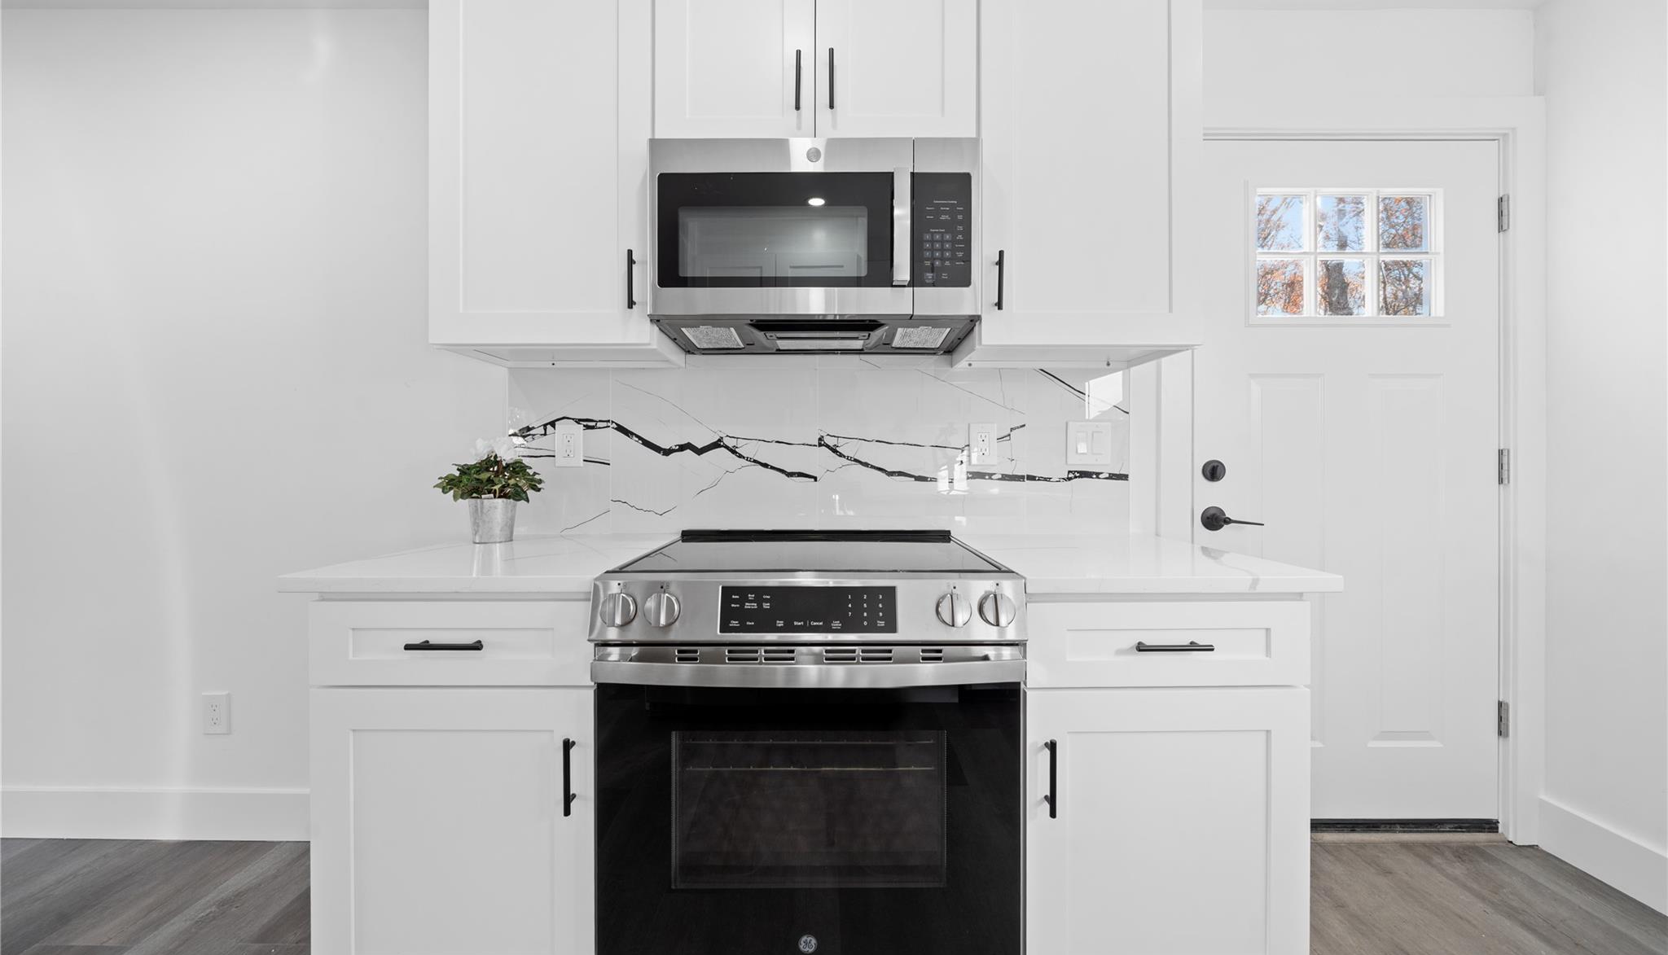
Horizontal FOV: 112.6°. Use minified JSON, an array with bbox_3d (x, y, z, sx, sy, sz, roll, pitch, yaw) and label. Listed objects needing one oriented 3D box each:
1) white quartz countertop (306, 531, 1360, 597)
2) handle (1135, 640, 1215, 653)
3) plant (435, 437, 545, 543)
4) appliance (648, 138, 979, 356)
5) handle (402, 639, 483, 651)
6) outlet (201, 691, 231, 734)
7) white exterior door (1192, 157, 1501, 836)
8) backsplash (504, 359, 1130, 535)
[{"bbox_3d":[-0.043,0.187,1.310,1.878,0.030,0.660,0,1,0],"label":"white quartz countertop"},{"bbox_3d":[0.604,0.302,0.993,0.138,0.013,0.036,0,1,0],"label":"handle"},{"bbox_3d":[-0.922,0.032,1.487,0.295,0.283,0.280,0,1,0],"label":"plant"},{"bbox_3d":[-0.044,-0.568,1.443,0.760,0.415,0.395,0,1,0],"label":"appliance"},{"bbox_3d":[-0.689,0.299,0.993,0.138,0.013,0.036,0,1,0],"label":"handle"},{"bbox_3d":[-1.830,0.700,1.645,0.078,0.124,0.009,0,1,0],"label":"outlet"},{"bbox_3d":[1.520,0.007,1.665,0.910,2.015,0.045,0,1,0],"label":"white exterior door"},{"bbox_3d":[-0.047,-0.089,1.633,1.828,0.520,0.018,0,1,0],"label":"backsplash"}]

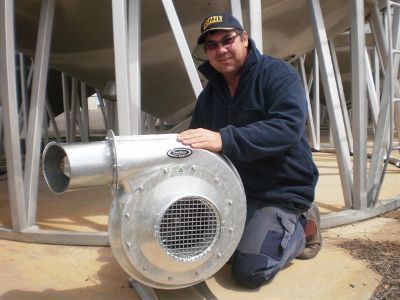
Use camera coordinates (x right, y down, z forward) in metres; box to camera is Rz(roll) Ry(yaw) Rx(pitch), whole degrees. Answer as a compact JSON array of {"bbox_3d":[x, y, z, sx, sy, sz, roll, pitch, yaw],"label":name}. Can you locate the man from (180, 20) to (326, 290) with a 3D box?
[{"bbox_3d":[0.215,-0.010,1.830,0.570,1.110,0.820,2,6,41],"label":"man"}]

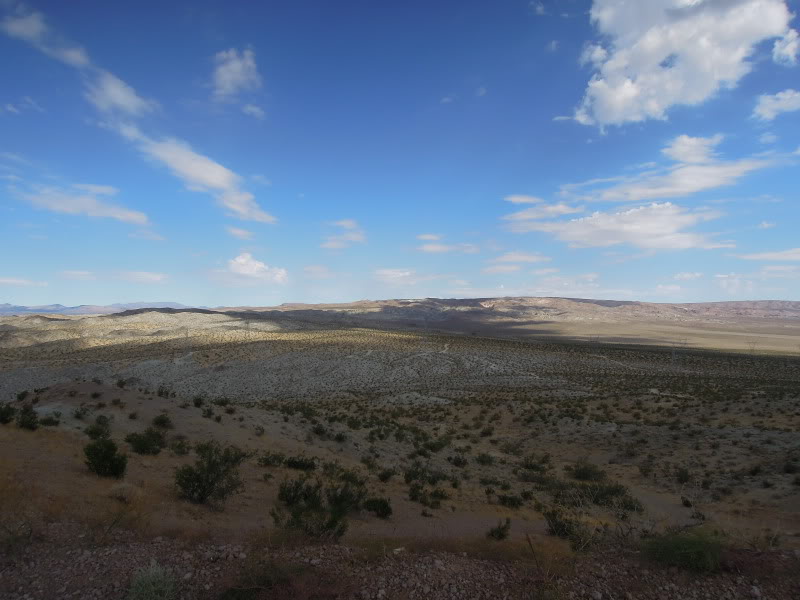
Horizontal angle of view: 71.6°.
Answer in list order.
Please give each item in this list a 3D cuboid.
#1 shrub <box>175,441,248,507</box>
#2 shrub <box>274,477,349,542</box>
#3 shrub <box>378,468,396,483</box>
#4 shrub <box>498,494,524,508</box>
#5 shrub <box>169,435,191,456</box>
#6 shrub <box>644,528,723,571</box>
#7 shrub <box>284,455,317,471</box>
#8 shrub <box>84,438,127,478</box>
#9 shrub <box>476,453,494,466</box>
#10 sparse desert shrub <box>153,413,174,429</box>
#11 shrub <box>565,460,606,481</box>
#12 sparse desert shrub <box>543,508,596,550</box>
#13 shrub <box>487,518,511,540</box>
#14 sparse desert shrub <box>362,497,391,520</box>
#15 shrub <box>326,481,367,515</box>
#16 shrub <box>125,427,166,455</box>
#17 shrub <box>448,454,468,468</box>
[{"bbox_3d":[-4.316,3.972,12.700,1.694,1.451,1.491,0,-1,0],"label":"shrub"},{"bbox_3d":[-1.436,3.383,9.000,1.266,0.986,1.164,0,0,0],"label":"shrub"},{"bbox_3d":[-0.338,4.746,15.000,0.487,0.360,0.448,0,0,0],"label":"shrub"},{"bbox_3d":[2.472,4.468,12.300,0.577,0.298,0.507,0,-1,0],"label":"shrub"},{"bbox_3d":[-9.739,6.471,24.500,0.972,0.848,0.855,0,-1,0],"label":"shrub"},{"bbox_3d":[2.402,2.122,4.700,0.695,0.358,0.611,0,-1,0],"label":"shrub"},{"bbox_3d":[-3.677,6.005,20.500,1.183,0.568,1.041,0,-1,0],"label":"shrub"},{"bbox_3d":[-7.804,4.200,14.700,1.113,1.007,1.024,0,0,0],"label":"shrub"},{"bbox_3d":[3.853,7.189,25.000,0.811,0.606,0.714,0,-1,0],"label":"shrub"},{"bbox_3d":[-10.276,5.214,24.000,0.865,0.658,0.796,0,0,0],"label":"sparse desert shrub"},{"bbox_3d":[5.518,5.072,16.500,1.249,0.565,1.149,0,0,0],"label":"shrub"},{"bbox_3d":[2.353,3.186,7.700,0.750,0.560,0.660,0,-1,0],"label":"sparse desert shrub"},{"bbox_3d":[1.492,3.475,8.400,0.363,0.316,0.334,0,0,0],"label":"shrub"},{"bbox_3d":[-0.438,4.040,10.800,0.584,0.411,0.514,0,-1,0],"label":"sparse desert shrub"},{"bbox_3d":[-0.993,3.667,10.300,0.743,0.600,0.683,0,0,0],"label":"shrub"},{"bbox_3d":[-8.488,4.686,18.500,1.401,0.887,1.289,0,0,0],"label":"shrub"},{"bbox_3d":[2.584,7.133,24.500,0.883,0.594,0.777,0,-1,0],"label":"shrub"}]

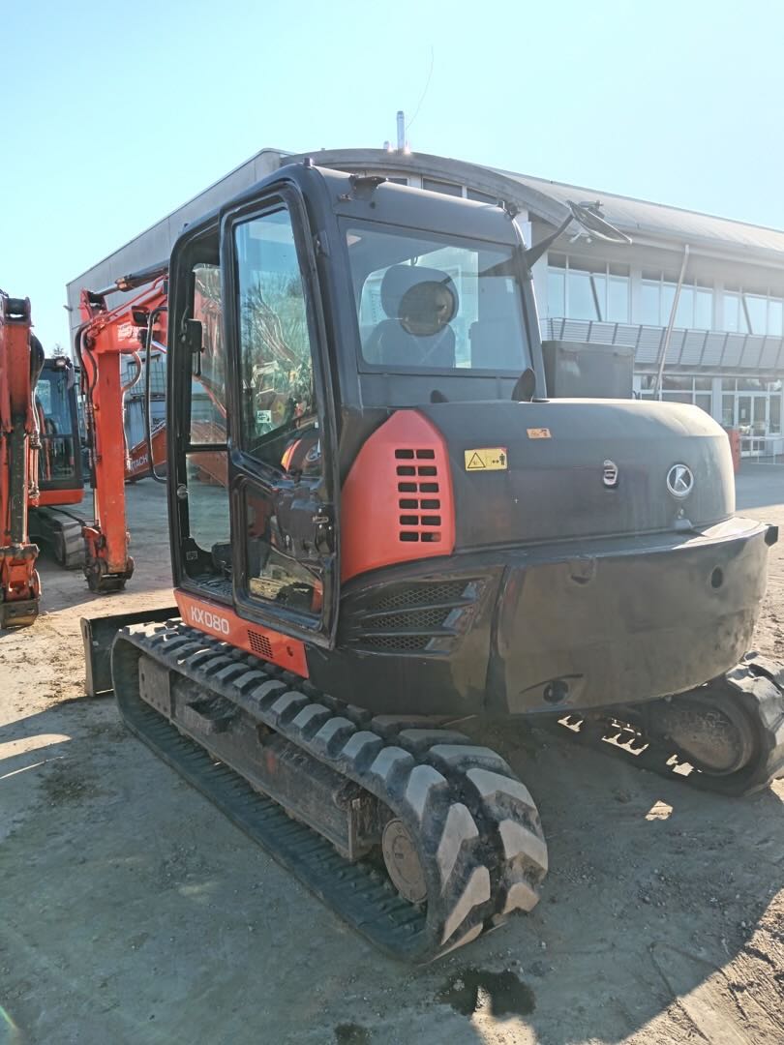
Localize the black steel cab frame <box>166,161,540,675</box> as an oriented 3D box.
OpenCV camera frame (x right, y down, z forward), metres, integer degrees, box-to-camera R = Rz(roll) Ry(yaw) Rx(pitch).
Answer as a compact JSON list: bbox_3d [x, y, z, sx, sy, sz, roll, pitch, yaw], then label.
[{"bbox_3d":[-0.245,-0.478,3.509,1.030,1.650,1.560,-8,10,-37],"label":"black steel cab frame"}]

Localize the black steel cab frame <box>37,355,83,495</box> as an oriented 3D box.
[{"bbox_3d":[-4.486,-1.173,9.847,0.980,1.620,1.500,-8,10,-36],"label":"black steel cab frame"}]

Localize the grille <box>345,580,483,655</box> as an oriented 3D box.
[{"bbox_3d":[0.063,0.307,2.587,0.440,0.230,0.090,0,8,7],"label":"grille"}]

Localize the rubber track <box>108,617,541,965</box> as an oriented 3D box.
[{"bbox_3d":[-0.533,0.924,3.576,0.450,0.630,2.870,-7,10,-36],"label":"rubber track"}]

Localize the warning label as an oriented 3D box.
[{"bbox_3d":[0.290,-0.195,2.534,0.140,0.075,0.006,-4,2,-19],"label":"warning label"}]

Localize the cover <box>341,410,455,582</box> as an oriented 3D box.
[{"bbox_3d":[0.018,-0.078,2.598,0.450,0.560,0.190,0,8,11],"label":"cover"}]

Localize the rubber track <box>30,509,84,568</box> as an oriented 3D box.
[{"bbox_3d":[-4.108,0.127,10.059,0.400,0.570,2.500,-8,10,-36],"label":"rubber track"}]

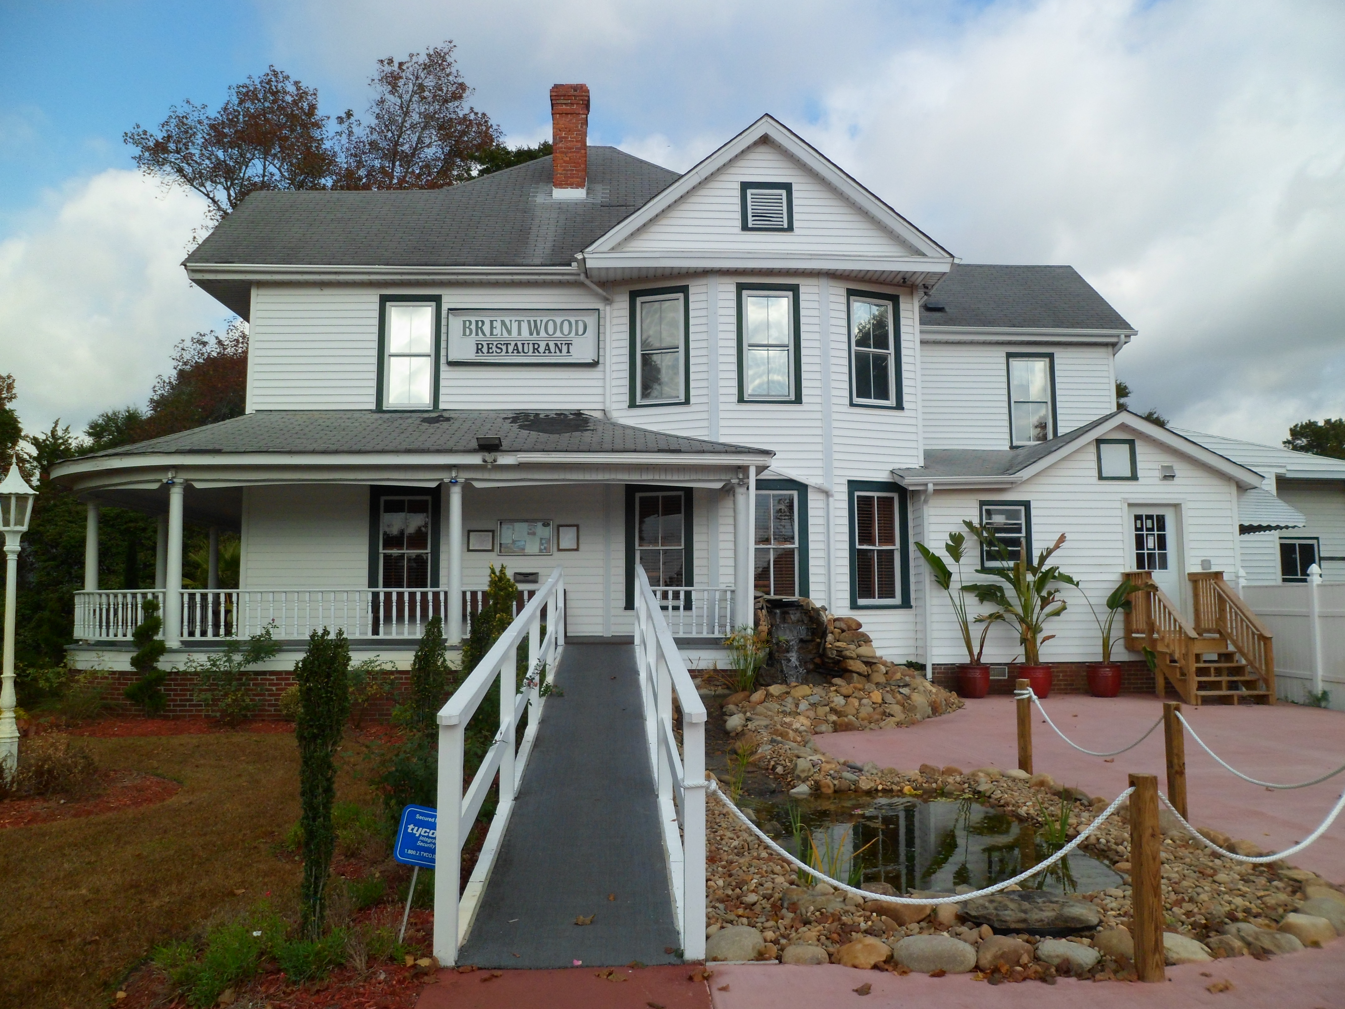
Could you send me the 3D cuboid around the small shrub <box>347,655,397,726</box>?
[{"bbox_3d":[-3.674,2.281,12.286,0.660,0.860,0.600,0,-6,-1],"label":"small shrub"}]

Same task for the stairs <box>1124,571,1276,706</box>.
[{"bbox_3d":[7.270,1.831,14.086,1.150,1.740,1.550,0,-5,-4],"label":"stairs"}]

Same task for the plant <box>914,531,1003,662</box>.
[{"bbox_3d":[4.304,1.390,15.185,1.330,1.970,1.000,0,-6,-5],"label":"plant"}]

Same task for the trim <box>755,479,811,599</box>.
[{"bbox_3d":[1.534,0.597,15.605,1.150,2.000,0.100,0,-6,-4],"label":"trim"}]

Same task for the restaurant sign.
[{"bbox_3d":[-2.216,-2.486,15.004,2.279,0.865,0.130,0,-5,-2],"label":"restaurant sign"}]

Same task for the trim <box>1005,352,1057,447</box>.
[{"bbox_3d":[7.111,-2.059,19.970,0.980,1.945,0.120,0,-6,-4],"label":"trim"}]

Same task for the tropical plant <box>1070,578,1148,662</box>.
[{"bbox_3d":[6.228,1.639,14.411,1.164,1.192,0.850,0,-5,0],"label":"tropical plant"}]

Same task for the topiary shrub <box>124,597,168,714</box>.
[{"bbox_3d":[-6.741,1.953,12.948,0.566,1.508,0.566,0,-5,0],"label":"topiary shrub"}]

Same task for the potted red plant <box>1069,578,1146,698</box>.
[{"bbox_3d":[6.631,1.998,15.371,1.215,1.801,0.950,0,-6,-4],"label":"potted red plant"}]

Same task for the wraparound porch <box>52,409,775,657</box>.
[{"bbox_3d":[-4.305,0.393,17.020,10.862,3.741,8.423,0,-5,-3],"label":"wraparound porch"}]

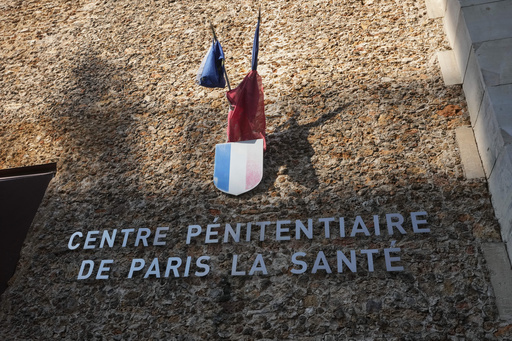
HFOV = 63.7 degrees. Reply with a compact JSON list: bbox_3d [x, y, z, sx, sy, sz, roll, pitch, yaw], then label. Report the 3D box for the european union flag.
[{"bbox_3d":[-0.400,-0.965,3.700,0.250,0.460,0.200,-5,-31,14],"label":"european union flag"}]

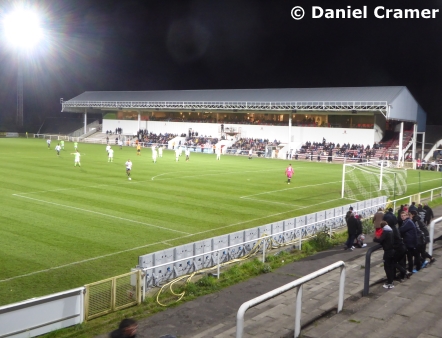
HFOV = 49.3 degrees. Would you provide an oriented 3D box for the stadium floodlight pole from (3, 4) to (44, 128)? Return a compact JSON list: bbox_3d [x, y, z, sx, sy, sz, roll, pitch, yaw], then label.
[{"bbox_3d":[-58.457,-27.397,141.000,5.000,36.000,2.200,0,6,-23],"label":"stadium floodlight pole"}]

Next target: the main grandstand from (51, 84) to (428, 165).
[{"bbox_3d":[-1.733,-10.341,104.194,83.000,12.600,19.400,6,7,39],"label":"main grandstand"}]

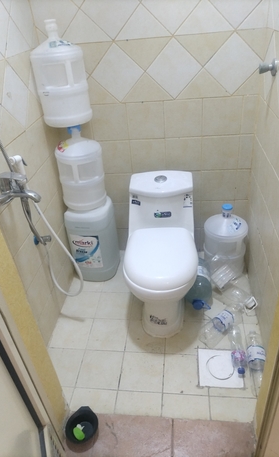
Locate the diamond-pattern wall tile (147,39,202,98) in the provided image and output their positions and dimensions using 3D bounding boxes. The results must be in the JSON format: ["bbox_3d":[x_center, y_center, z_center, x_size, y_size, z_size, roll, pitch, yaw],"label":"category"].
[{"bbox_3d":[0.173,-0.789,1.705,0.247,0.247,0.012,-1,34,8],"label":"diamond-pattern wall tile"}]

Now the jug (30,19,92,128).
[{"bbox_3d":[-0.378,-0.744,1.674,0.254,0.451,0.254,1,37,7],"label":"jug"}]

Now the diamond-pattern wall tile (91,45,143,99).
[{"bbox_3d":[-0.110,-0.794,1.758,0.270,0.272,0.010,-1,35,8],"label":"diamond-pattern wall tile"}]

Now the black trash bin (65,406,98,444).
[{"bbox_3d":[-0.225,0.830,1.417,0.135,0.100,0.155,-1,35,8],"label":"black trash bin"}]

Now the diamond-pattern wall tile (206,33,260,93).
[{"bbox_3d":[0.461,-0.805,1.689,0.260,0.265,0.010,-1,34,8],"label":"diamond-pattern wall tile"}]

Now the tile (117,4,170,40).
[{"bbox_3d":[0.013,-0.975,1.613,0.275,0.142,0.010,-1,35,8],"label":"tile"}]

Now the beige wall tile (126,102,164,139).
[{"bbox_3d":[0.035,-0.585,1.861,0.198,0.198,0.012,-1,34,8],"label":"beige wall tile"}]

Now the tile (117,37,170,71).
[{"bbox_3d":[0.026,-0.847,1.686,0.277,0.143,0.012,-1,34,8],"label":"tile"}]

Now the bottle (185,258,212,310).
[{"bbox_3d":[0.337,0.320,1.985,0.152,0.152,0.342,-2,34,6],"label":"bottle"}]

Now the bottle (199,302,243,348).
[{"bbox_3d":[0.441,0.496,1.802,0.088,0.088,0.325,24,45,36],"label":"bottle"}]

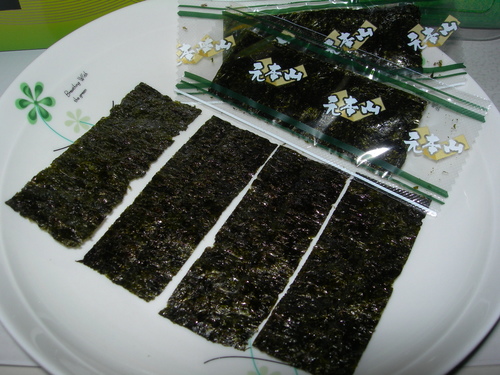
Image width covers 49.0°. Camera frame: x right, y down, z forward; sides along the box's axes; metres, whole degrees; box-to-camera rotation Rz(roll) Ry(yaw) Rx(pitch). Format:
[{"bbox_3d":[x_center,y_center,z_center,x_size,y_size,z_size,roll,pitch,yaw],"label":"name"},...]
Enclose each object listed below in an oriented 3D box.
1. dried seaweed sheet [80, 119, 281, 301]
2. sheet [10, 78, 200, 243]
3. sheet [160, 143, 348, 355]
[{"bbox_3d":[-0.027,0.004,0.229,0.034,0.004,0.091,27,57,17],"label":"dried seaweed sheet"},{"bbox_3d":[-0.061,-0.015,0.242,0.036,0.004,0.088,27,57,17],"label":"sheet"},{"bbox_3d":[0.006,0.019,0.218,0.035,0.004,0.091,25,57,16],"label":"sheet"}]

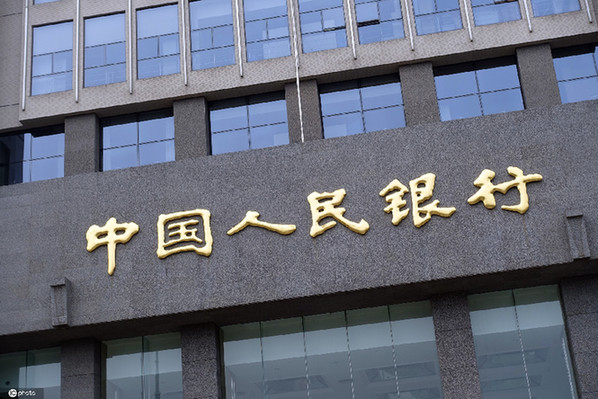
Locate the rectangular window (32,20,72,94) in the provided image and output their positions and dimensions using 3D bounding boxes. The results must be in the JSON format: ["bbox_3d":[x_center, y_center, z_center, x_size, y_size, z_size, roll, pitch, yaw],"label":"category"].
[{"bbox_3d":[-8.033,-4.624,33.573,1.435,2.636,0.150,-8,-23,7],"label":"rectangular window"}]

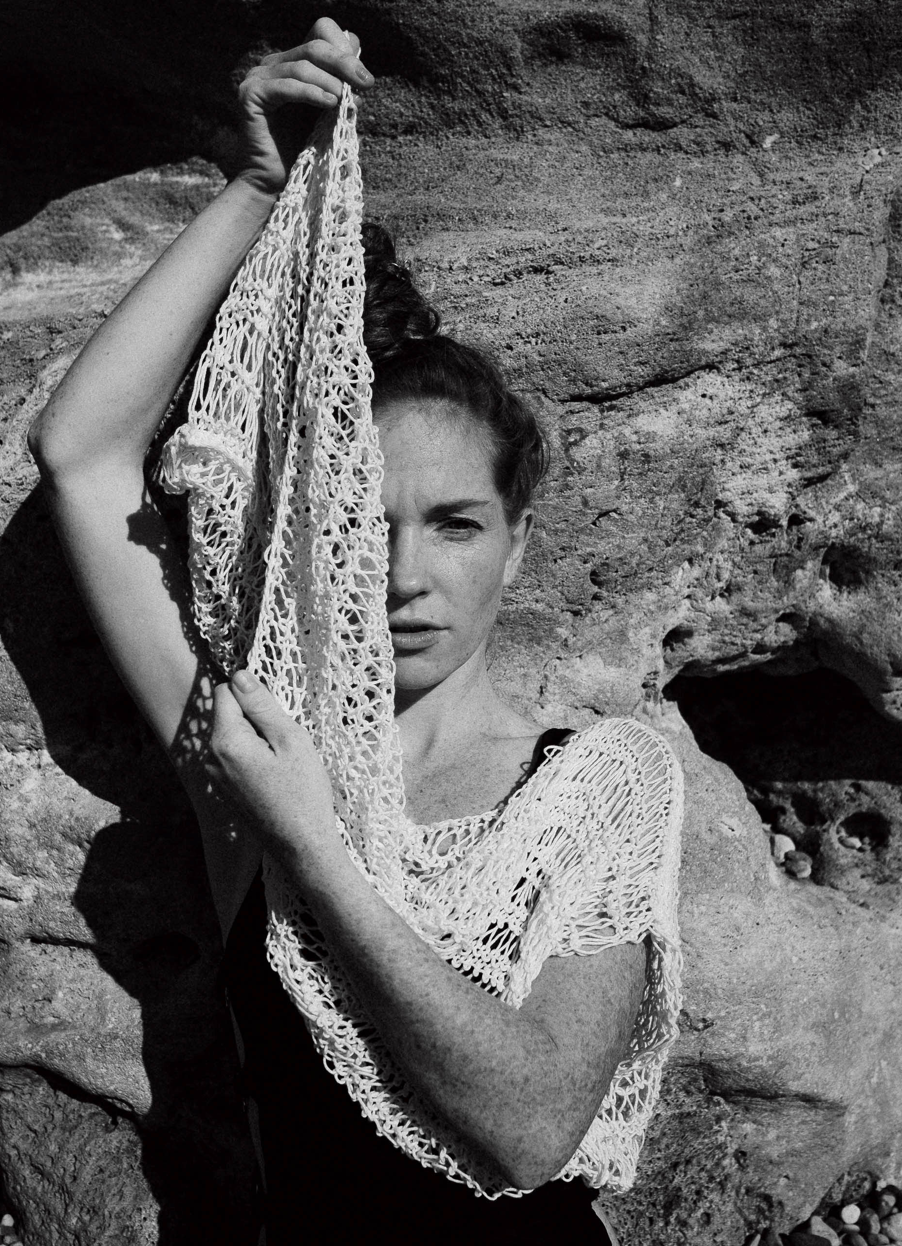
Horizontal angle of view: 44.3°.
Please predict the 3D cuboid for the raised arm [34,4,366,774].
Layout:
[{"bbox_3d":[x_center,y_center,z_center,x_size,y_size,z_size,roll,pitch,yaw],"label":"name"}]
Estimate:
[{"bbox_3d":[-0.190,-0.173,0.830,0.250,0.545,0.190,5,3,0],"label":"raised arm"}]

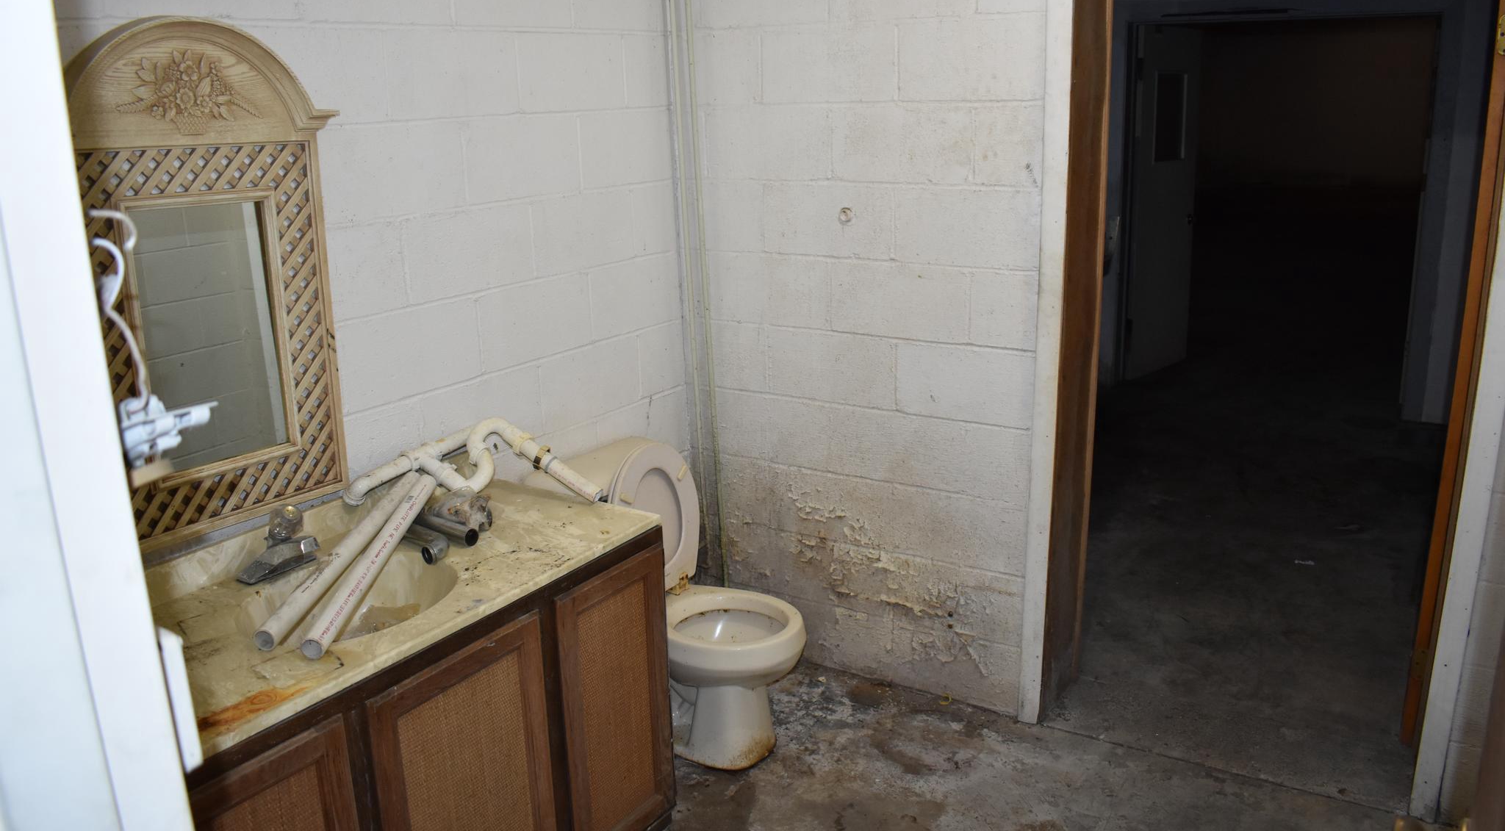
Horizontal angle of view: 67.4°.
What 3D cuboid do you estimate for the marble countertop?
[{"bbox_3d":[-0.769,0.309,2.102,0.560,0.105,1.240,9,19,31],"label":"marble countertop"}]

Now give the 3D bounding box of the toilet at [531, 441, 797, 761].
[{"bbox_3d":[-0.165,0.488,2.999,0.673,0.805,0.485,9,19,31],"label":"toilet"}]

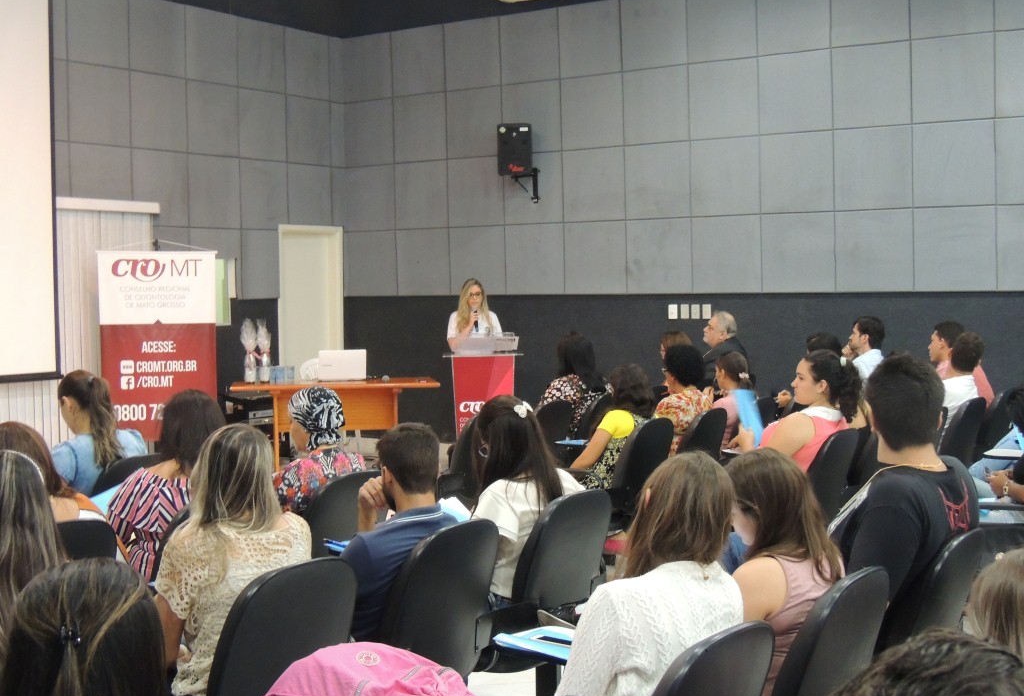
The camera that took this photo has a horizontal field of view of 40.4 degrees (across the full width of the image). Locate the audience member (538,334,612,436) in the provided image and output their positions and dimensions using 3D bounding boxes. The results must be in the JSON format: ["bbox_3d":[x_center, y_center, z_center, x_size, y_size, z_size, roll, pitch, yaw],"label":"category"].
[{"bbox_3d":[0.247,0.527,8.424,0.750,1.245,0.470,1,3,39],"label":"audience member"}]

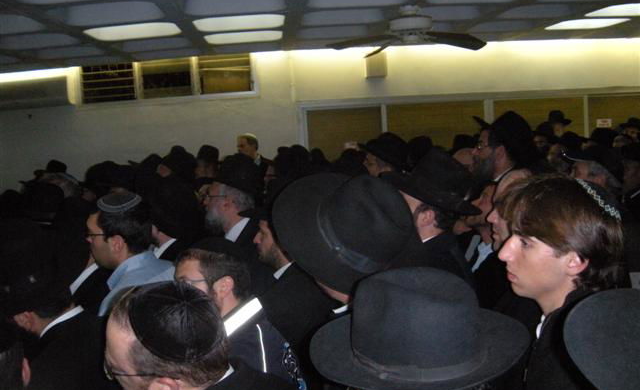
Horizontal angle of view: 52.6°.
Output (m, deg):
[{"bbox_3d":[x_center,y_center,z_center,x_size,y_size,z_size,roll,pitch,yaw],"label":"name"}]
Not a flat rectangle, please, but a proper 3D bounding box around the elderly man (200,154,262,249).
[{"bbox_3d":[-0.325,0.690,2.830,0.360,1.720,0.500,-2,7,12],"label":"elderly man"}]

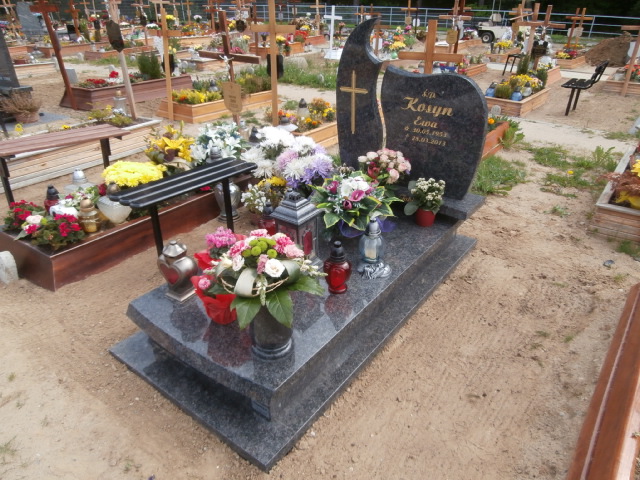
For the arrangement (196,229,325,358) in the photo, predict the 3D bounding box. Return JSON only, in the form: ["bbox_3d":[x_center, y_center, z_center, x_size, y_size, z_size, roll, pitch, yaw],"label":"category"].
[{"bbox_3d":[-0.192,0.223,1.653,0.430,0.460,0.410,-5,27,-7],"label":"arrangement"}]

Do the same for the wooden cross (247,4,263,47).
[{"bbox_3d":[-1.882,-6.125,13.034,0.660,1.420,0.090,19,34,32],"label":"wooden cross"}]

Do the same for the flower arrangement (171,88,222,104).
[{"bbox_3d":[-1.928,-2.187,6.797,0.700,0.200,0.450,18,33,33],"label":"flower arrangement"}]

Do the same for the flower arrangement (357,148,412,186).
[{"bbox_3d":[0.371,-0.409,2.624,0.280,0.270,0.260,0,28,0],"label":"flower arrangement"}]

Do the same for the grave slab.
[{"bbox_3d":[0.051,0.170,2.435,0.959,0.258,2.056,19,34,32],"label":"grave slab"}]

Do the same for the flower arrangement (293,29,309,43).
[{"bbox_3d":[-0.690,-7.236,15.700,0.550,0.500,0.500,-2,27,-2],"label":"flower arrangement"}]

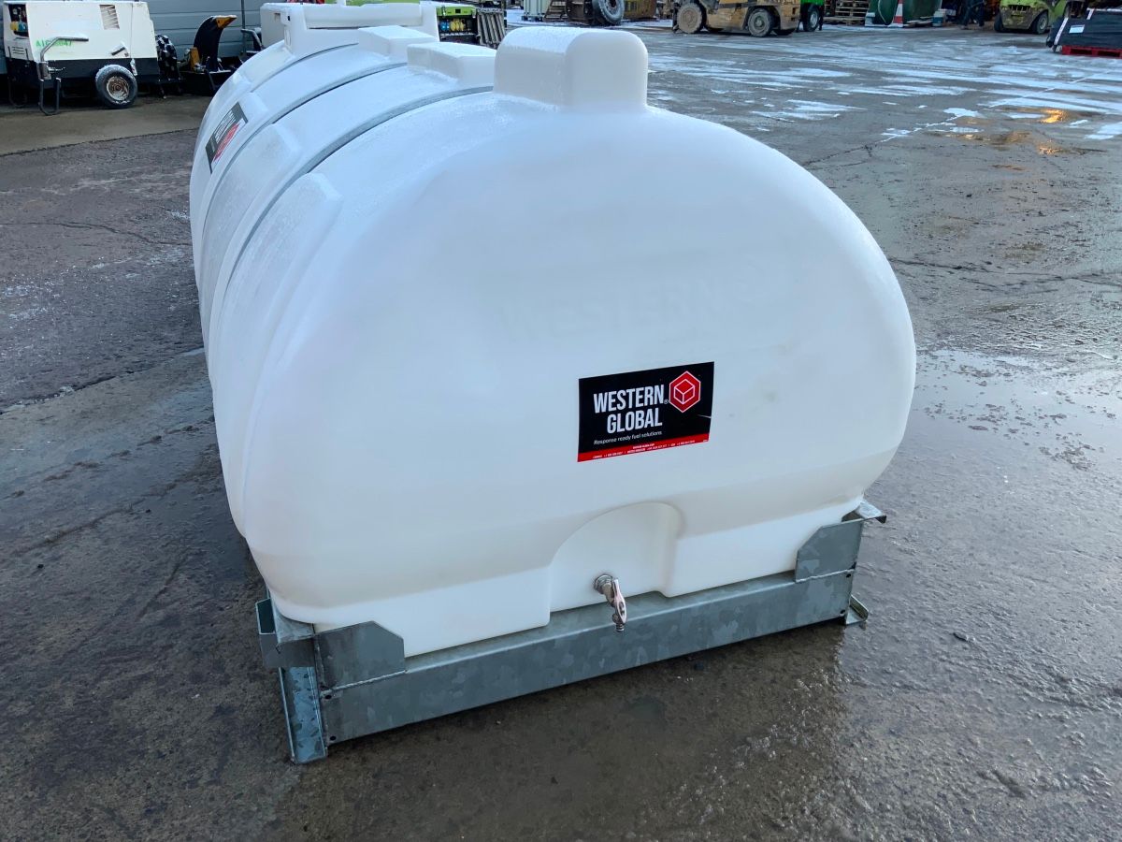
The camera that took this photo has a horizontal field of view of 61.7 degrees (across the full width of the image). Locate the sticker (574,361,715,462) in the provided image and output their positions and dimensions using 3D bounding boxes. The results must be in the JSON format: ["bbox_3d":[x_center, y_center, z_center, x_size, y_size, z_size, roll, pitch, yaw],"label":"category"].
[{"bbox_3d":[0.185,-0.019,2.025,0.316,0.192,0.010,-8,26,-19],"label":"sticker"}]

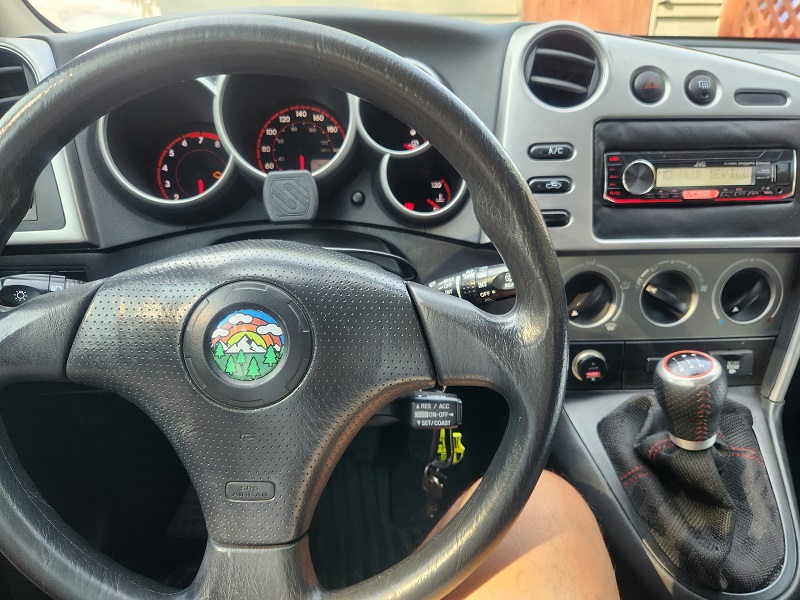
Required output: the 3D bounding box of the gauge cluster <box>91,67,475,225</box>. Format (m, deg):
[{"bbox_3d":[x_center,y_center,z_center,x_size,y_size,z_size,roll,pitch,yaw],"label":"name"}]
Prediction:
[{"bbox_3d":[-0.099,-0.146,0.484,0.312,0.152,0.085,-2,9,-1],"label":"gauge cluster"}]

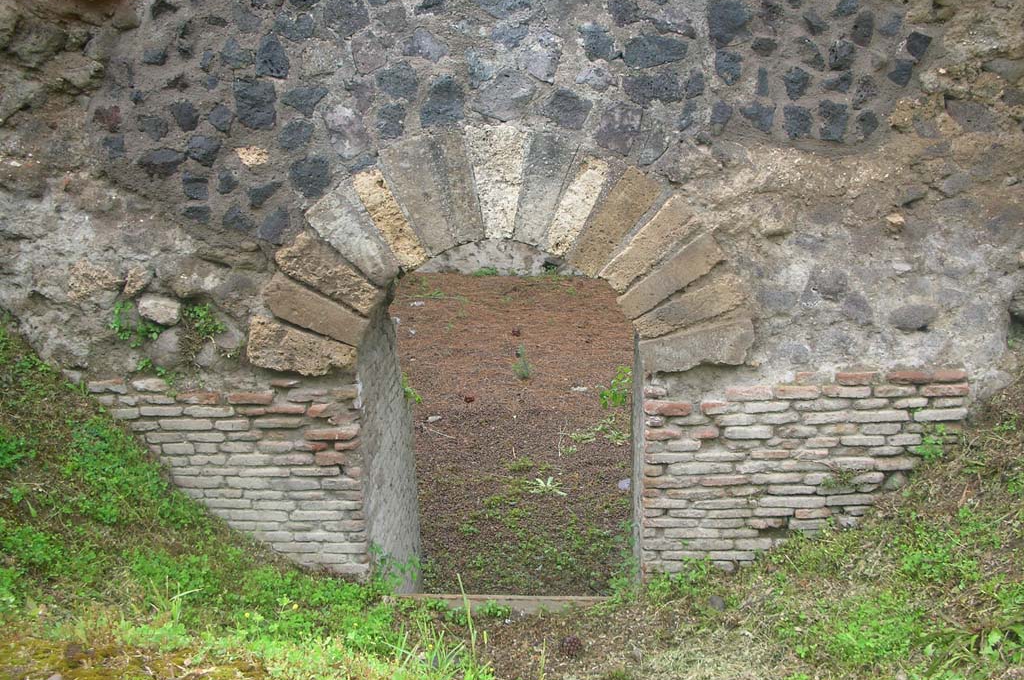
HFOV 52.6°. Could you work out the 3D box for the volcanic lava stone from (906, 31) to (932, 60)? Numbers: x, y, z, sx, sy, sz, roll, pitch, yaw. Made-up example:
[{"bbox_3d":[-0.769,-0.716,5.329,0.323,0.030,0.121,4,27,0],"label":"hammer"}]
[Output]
[{"bbox_3d":[1.749,-1.264,4.444,0.111,0.123,0.100,-1,12,0],"label":"volcanic lava stone"}]

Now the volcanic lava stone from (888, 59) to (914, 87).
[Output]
[{"bbox_3d":[1.681,-1.154,4.468,0.111,0.116,0.100,-1,12,0],"label":"volcanic lava stone"}]

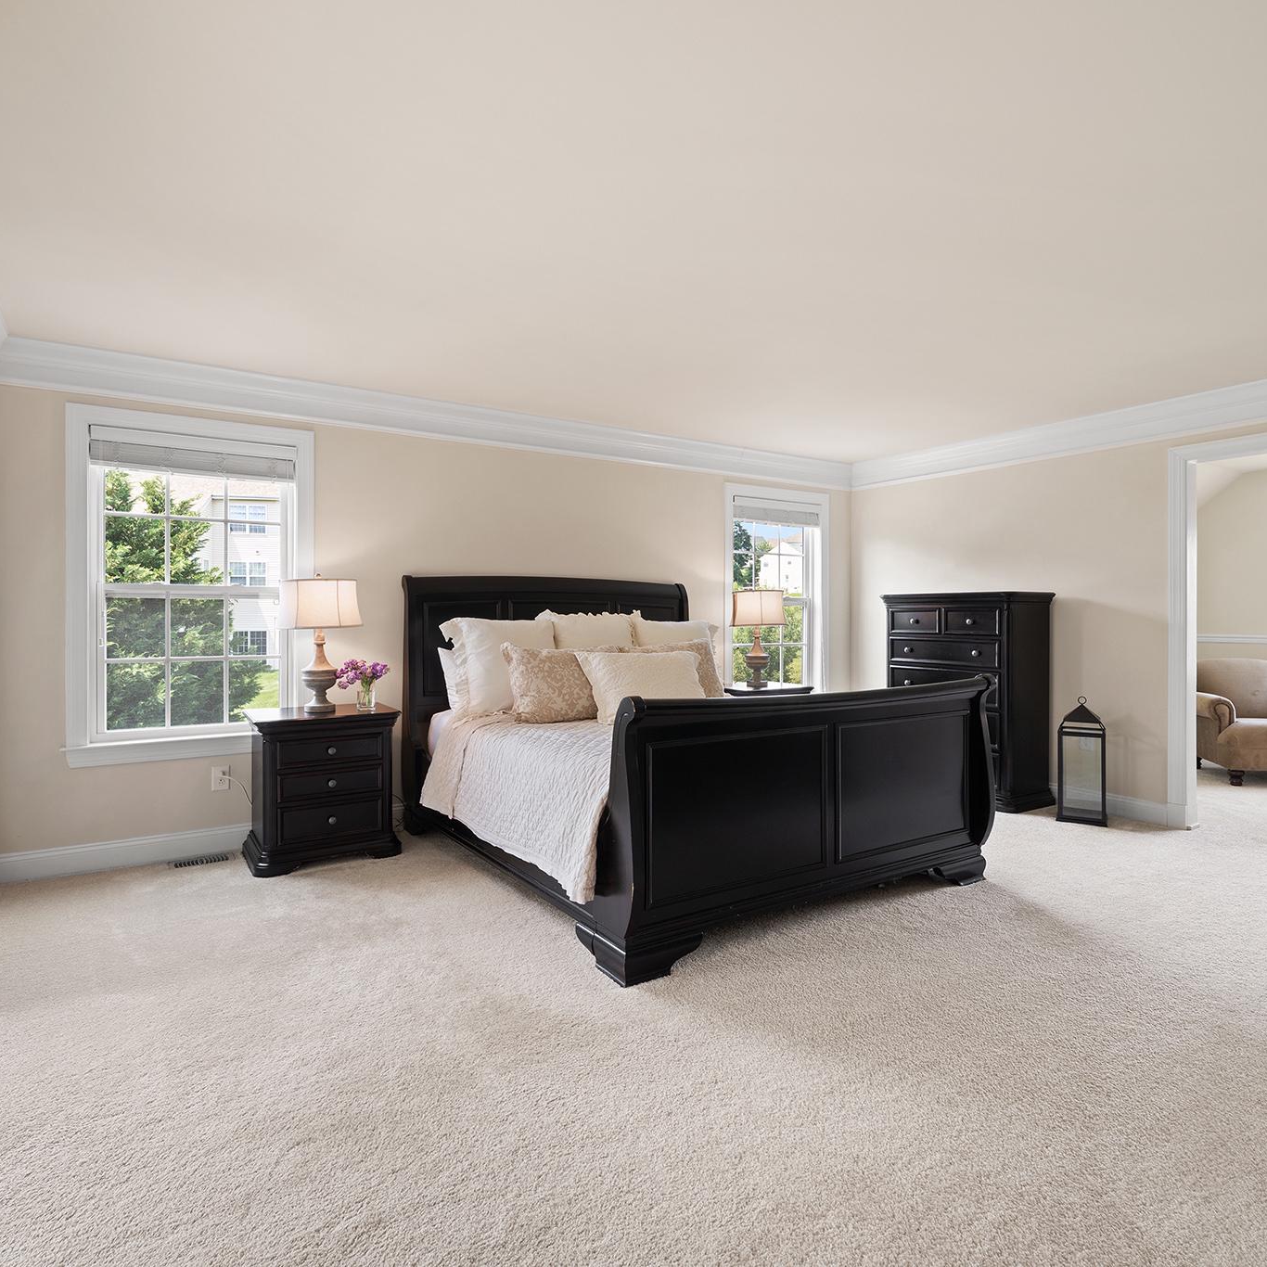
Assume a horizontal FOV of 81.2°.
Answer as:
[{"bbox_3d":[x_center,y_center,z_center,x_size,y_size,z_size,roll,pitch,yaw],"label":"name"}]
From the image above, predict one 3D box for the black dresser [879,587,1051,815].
[{"bbox_3d":[2.241,0.415,5.034,0.470,1.330,0.970,-1,1,-32],"label":"black dresser"}]

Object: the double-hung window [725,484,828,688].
[{"bbox_3d":[1.128,-0.279,5.698,1.080,1.670,0.080,-1,1,-31],"label":"double-hung window"}]

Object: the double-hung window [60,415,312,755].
[{"bbox_3d":[-2.176,-0.226,3.717,1.080,1.690,0.120,-1,1,-31],"label":"double-hung window"}]

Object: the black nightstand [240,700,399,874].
[{"bbox_3d":[-1.560,0.754,3.728,0.670,0.710,0.440,-1,1,-31],"label":"black nightstand"}]

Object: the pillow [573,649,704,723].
[{"bbox_3d":[0.064,0.290,4.123,0.680,0.420,0.160,-1,-24,-26],"label":"pillow"}]

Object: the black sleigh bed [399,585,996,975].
[{"bbox_3d":[0.165,0.384,3.746,1.910,1.450,2.220,-1,1,-32],"label":"black sleigh bed"}]

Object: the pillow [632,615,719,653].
[{"bbox_3d":[0.252,0.185,4.810,0.620,0.510,0.180,-1,-14,-31],"label":"pillow"}]

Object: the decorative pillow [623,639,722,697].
[{"bbox_3d":[0.222,0.217,4.184,0.640,0.450,0.160,-1,-27,-31],"label":"decorative pillow"}]

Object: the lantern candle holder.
[{"bbox_3d":[2.645,0.731,4.372,0.250,0.735,0.240,0,1,27],"label":"lantern candle holder"}]

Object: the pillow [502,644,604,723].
[{"bbox_3d":[-0.424,0.262,4.059,0.480,0.440,0.160,-1,-19,-30],"label":"pillow"}]

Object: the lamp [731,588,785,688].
[{"bbox_3d":[0.854,0.036,5.120,0.370,0.690,0.370,0,1,0],"label":"lamp"}]

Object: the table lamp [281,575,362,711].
[{"bbox_3d":[-1.594,0.068,3.763,0.420,0.690,0.420,-1,1,-31],"label":"table lamp"}]

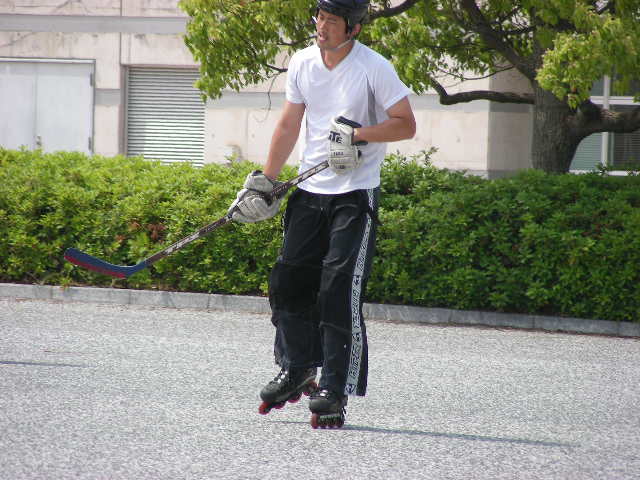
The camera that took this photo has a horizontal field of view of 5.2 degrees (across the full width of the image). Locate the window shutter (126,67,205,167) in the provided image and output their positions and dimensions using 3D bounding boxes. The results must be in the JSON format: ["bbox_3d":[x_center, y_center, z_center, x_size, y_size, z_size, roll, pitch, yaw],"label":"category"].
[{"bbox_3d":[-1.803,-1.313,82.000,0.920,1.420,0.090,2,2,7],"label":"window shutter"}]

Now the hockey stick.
[{"bbox_3d":[-0.448,-0.153,28.483,1.510,0.212,0.070,-29,6,-37],"label":"hockey stick"}]

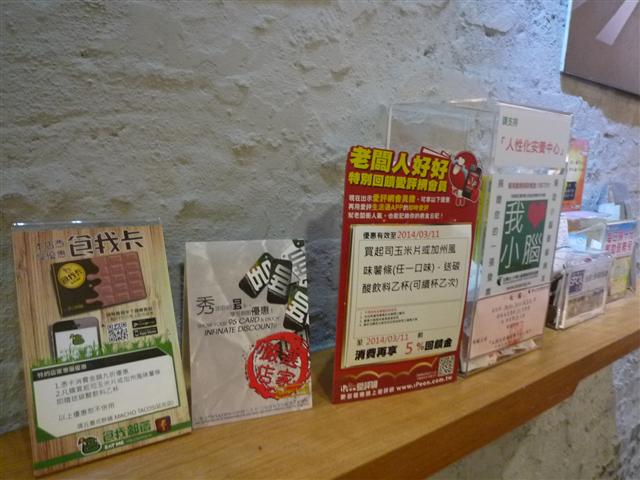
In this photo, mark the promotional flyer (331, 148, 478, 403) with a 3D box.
[{"bbox_3d":[0.081,0.032,0.454,0.152,0.238,0.025,-1,10,-26],"label":"promotional flyer"}]

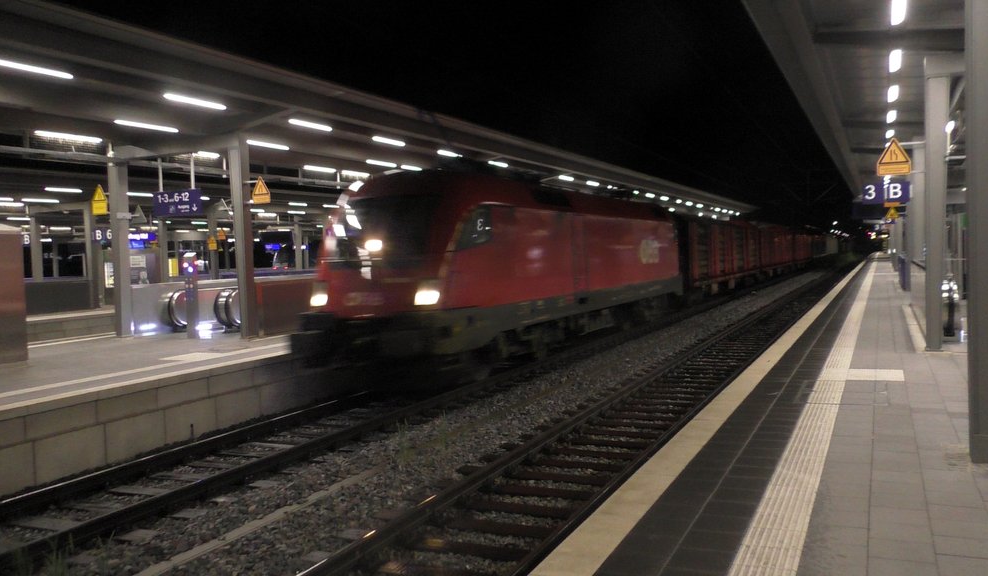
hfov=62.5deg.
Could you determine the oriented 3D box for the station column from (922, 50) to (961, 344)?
[{"bbox_3d":[6.179,-1.194,11.380,0.340,4.080,0.290,-1,3,25],"label":"station column"}]

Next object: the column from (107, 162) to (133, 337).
[{"bbox_3d":[-8.345,-0.907,18.250,0.320,4.000,0.280,-1,3,25],"label":"column"}]

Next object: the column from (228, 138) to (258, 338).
[{"bbox_3d":[-5.110,-1.012,16.650,0.320,4.070,0.280,-1,3,25],"label":"column"}]

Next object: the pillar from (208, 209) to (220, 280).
[{"bbox_3d":[-12.748,-1.617,37.100,0.320,4.000,0.290,-1,3,25],"label":"pillar"}]

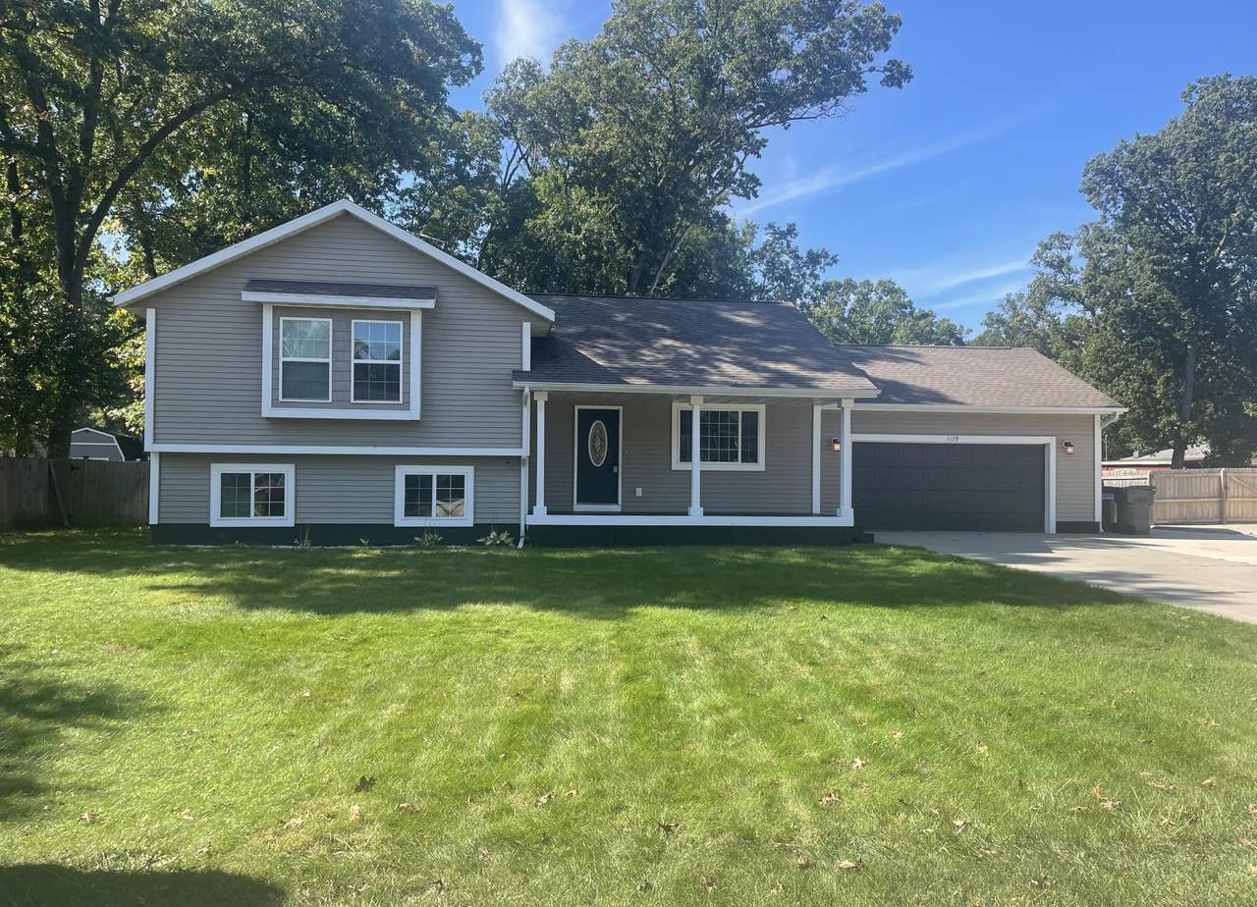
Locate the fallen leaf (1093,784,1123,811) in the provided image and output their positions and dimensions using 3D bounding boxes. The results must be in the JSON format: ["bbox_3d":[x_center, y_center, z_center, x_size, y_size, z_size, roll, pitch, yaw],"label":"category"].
[{"bbox_3d":[2.173,1.563,4.276,0.130,0.060,0.110,1,-1,0],"label":"fallen leaf"}]

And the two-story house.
[{"bbox_3d":[0.807,-1.305,22.688,21.390,6.371,9.576,1,-1,-8],"label":"two-story house"}]

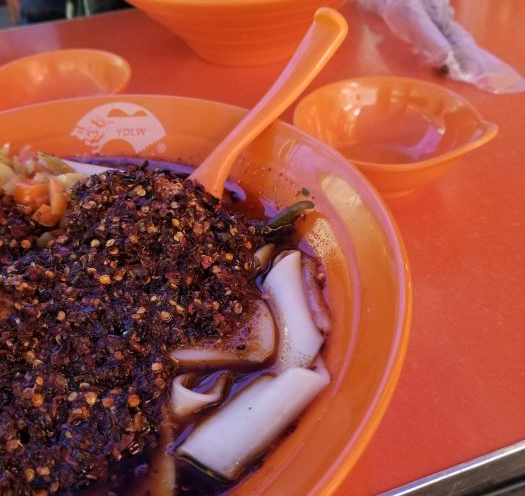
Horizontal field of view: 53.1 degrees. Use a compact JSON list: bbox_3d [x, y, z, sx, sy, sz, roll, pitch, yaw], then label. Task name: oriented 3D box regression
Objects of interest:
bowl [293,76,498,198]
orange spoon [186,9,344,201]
[{"bbox_3d":[0.079,-0.065,0.330,0.119,0.038,0.108,11,45,15],"label":"bowl"},{"bbox_3d":[-0.014,-0.043,0.250,0.043,0.033,0.161,38,89,35],"label":"orange spoon"}]

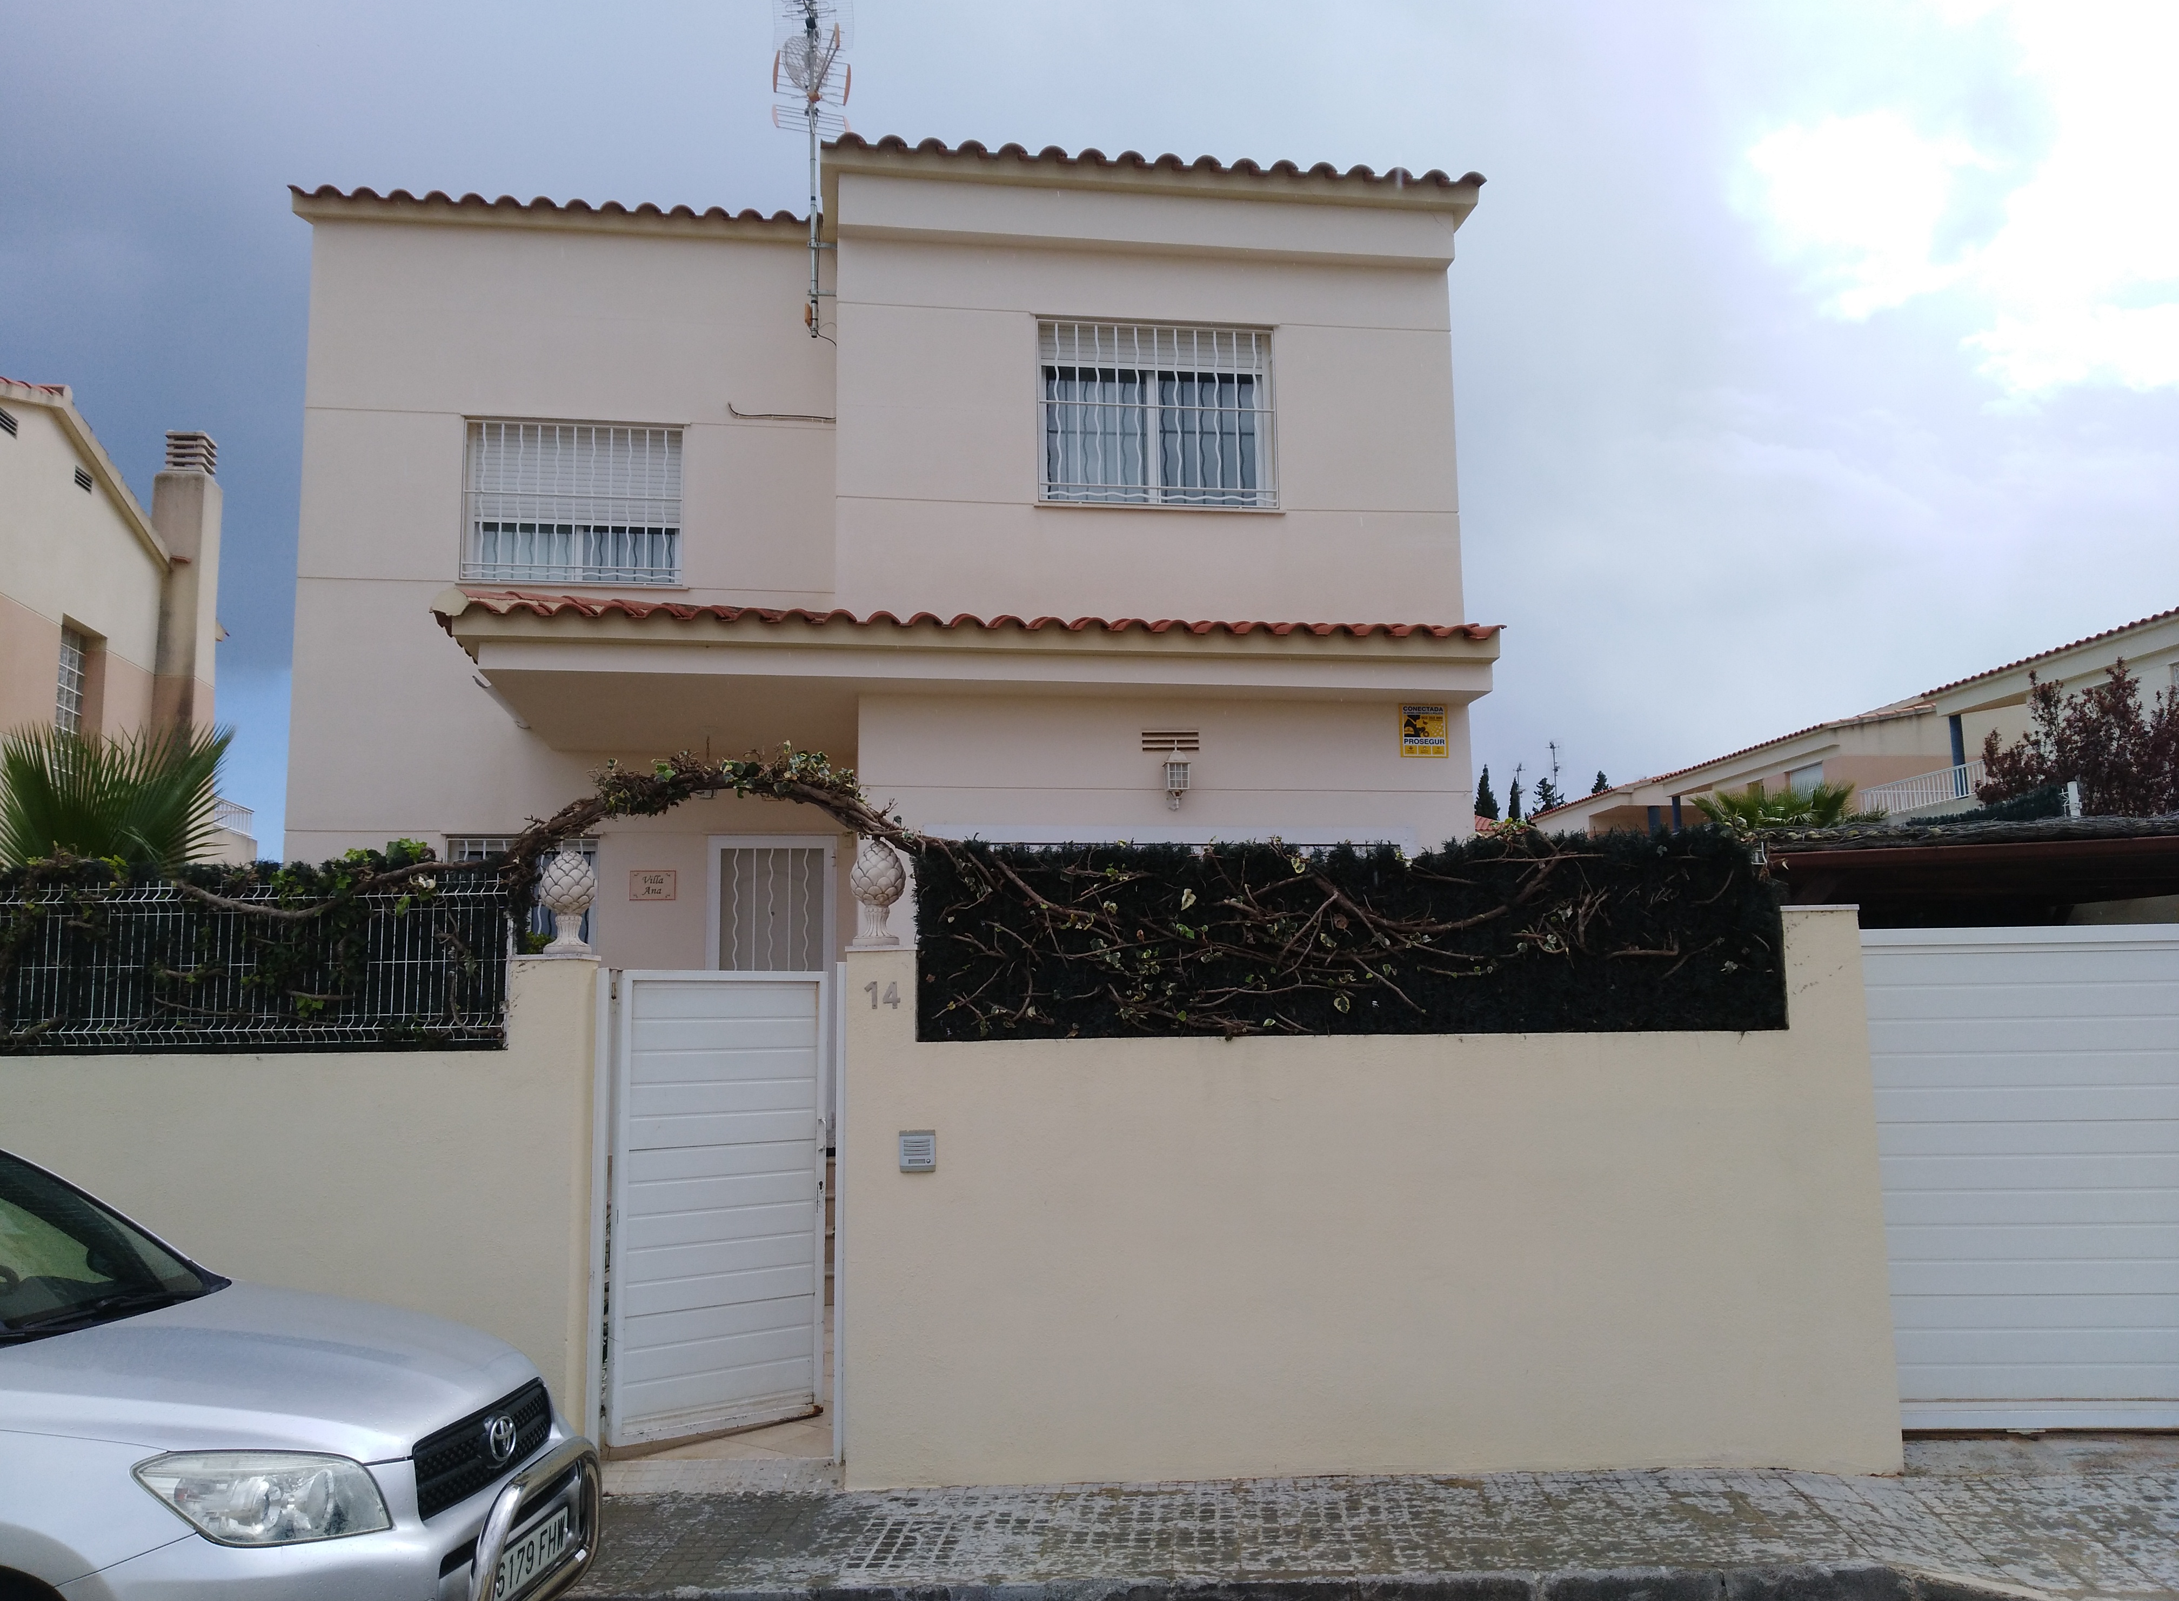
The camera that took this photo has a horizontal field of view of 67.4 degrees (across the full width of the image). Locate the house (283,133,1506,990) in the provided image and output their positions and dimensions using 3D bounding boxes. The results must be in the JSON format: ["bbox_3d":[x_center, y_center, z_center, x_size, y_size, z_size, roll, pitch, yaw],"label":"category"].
[{"bbox_3d":[-1.871,-0.309,12.851,7.650,6.800,8.200,0,-7,-8],"label":"house"}]

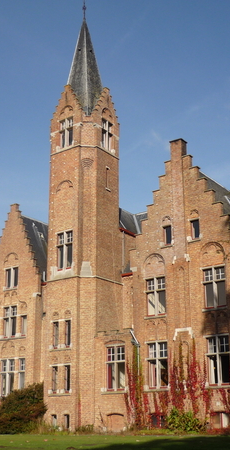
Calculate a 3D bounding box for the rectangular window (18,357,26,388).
[{"bbox_3d":[-7.485,12.348,46.459,0.824,2.905,0.250,-14,-23,34],"label":"rectangular window"}]

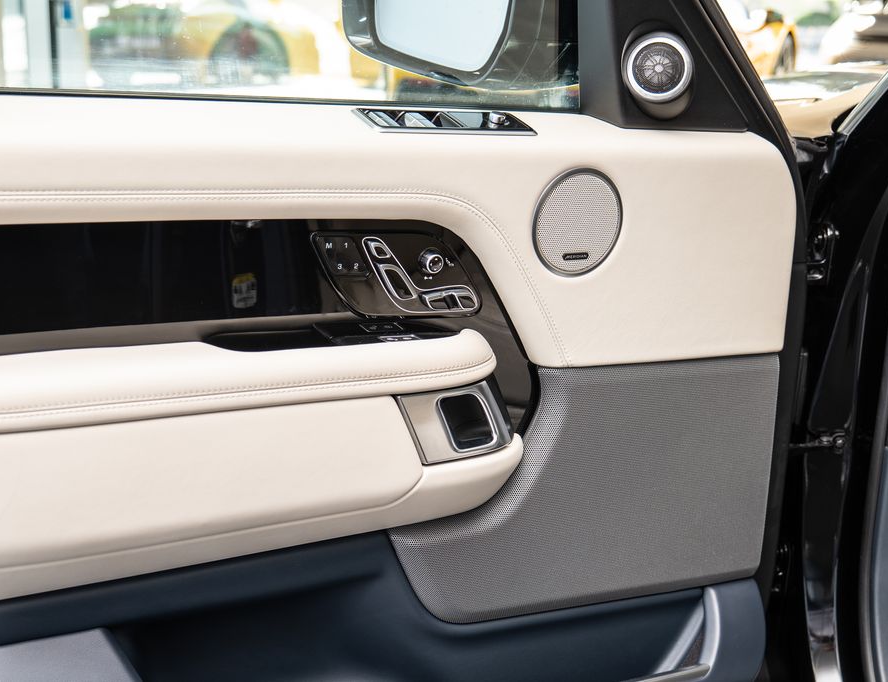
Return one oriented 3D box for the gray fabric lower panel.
[{"bbox_3d":[0.153,0.146,1.283,0.455,0.272,0.060,-5,18,-25],"label":"gray fabric lower panel"}]

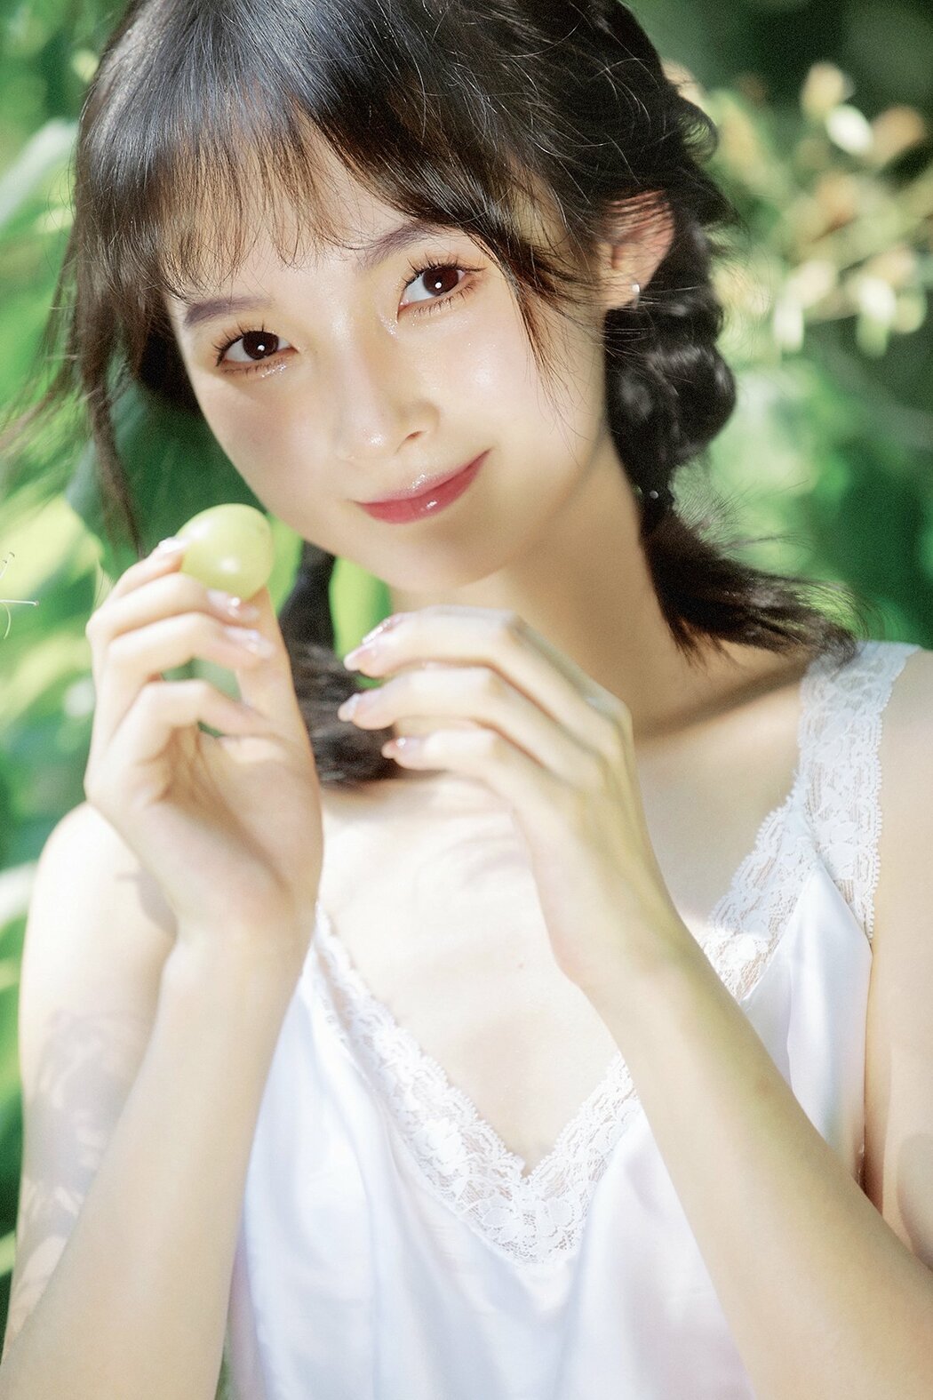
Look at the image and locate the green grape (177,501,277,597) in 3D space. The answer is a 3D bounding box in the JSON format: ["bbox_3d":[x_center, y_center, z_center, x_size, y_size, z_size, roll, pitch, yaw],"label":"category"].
[{"bbox_3d":[-0.075,-0.046,2.920,0.030,0.030,0.030,0,3,0],"label":"green grape"}]

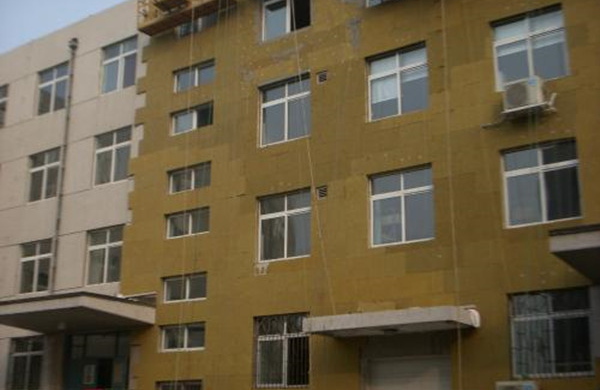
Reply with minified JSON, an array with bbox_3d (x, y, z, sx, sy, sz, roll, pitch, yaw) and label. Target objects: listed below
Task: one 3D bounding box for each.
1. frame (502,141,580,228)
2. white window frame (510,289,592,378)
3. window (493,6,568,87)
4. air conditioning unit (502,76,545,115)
[{"bbox_3d":[5.718,-0.247,19.332,1.817,1.910,0.120,-11,-20,32],"label":"frame"},{"bbox_3d":[5.701,3.113,18.316,1.817,1.910,0.120,-11,-20,32],"label":"white window frame"},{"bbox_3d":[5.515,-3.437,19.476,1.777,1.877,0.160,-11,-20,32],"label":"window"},{"bbox_3d":[5.152,-2.275,18.791,0.780,0.590,0.300,-11,-20,32],"label":"air conditioning unit"}]

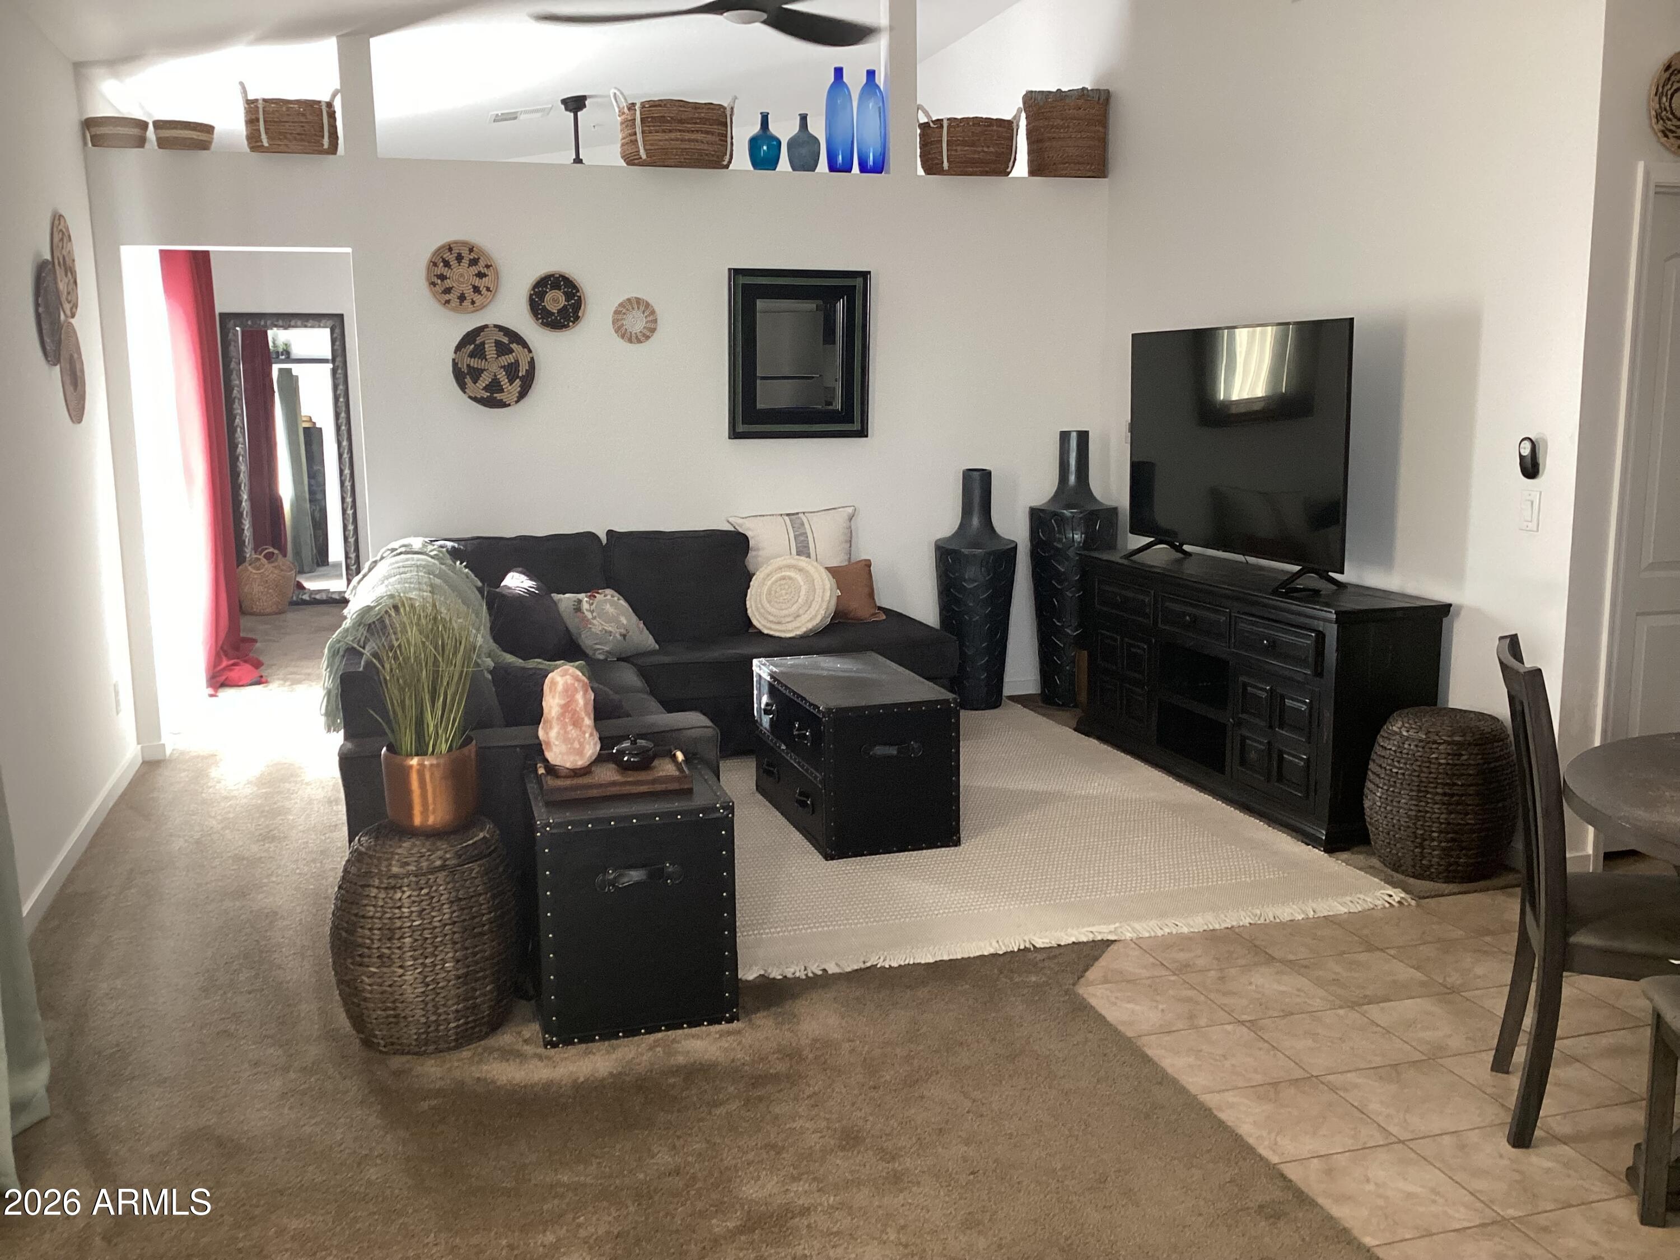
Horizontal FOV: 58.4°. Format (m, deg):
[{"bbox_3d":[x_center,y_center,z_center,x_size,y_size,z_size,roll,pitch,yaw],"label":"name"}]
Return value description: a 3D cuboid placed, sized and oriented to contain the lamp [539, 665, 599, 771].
[{"bbox_3d":[-0.686,0.226,3.819,0.150,0.274,0.140,-3,10,-17],"label":"lamp"}]

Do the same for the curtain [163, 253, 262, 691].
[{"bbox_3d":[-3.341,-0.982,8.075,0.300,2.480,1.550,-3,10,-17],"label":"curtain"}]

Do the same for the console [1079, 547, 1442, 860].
[{"bbox_3d":[1.532,0.184,5.774,0.465,0.772,1.830,-3,10,-16],"label":"console"}]

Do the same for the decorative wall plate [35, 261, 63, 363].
[{"bbox_3d":[-2.529,-1.010,4.801,0.055,0.335,0.335,-3,10,-16],"label":"decorative wall plate"}]

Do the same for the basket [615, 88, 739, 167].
[{"bbox_3d":[-0.727,-2.199,6.619,0.530,0.330,0.340,-3,10,-17],"label":"basket"}]

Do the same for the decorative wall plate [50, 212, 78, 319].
[{"bbox_3d":[-2.682,-1.259,5.194,0.044,0.354,0.354,-3,10,-16],"label":"decorative wall plate"}]

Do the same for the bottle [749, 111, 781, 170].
[{"bbox_3d":[-0.336,-2.193,6.779,0.152,0.268,0.152,-1,9,0],"label":"bottle"}]

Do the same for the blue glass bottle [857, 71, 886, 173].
[{"bbox_3d":[0.139,-2.289,6.777,0.140,0.455,0.140,-1,9,0],"label":"blue glass bottle"}]

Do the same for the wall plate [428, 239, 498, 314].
[{"bbox_3d":[-1.586,-1.482,6.312,0.296,0.296,0.050,-3,10,-16],"label":"wall plate"}]

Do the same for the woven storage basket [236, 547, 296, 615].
[{"bbox_3d":[-3.927,-0.337,10.302,0.370,0.443,0.350,-3,10,-16],"label":"woven storage basket"}]

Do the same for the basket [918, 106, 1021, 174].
[{"bbox_3d":[0.588,-2.234,6.923,0.400,0.276,0.300,-3,10,-16],"label":"basket"}]

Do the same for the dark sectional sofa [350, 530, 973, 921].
[{"bbox_3d":[-0.538,0.189,5.444,2.356,0.912,2.645,-3,10,-16],"label":"dark sectional sofa"}]

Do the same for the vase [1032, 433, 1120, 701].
[{"bbox_3d":[1.119,-0.293,7.209,0.412,1.309,0.412,-1,9,0],"label":"vase"}]

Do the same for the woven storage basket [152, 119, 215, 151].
[{"bbox_3d":[-2.614,-1.963,6.006,0.225,0.112,0.225,-3,10,-16],"label":"woven storage basket"}]

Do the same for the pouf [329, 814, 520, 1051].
[{"bbox_3d":[-0.988,0.721,3.589,0.432,0.472,0.432,-3,10,-16],"label":"pouf"}]

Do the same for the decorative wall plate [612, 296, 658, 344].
[{"bbox_3d":[-0.893,-1.347,6.546,0.203,0.203,0.035,-3,10,-16],"label":"decorative wall plate"}]

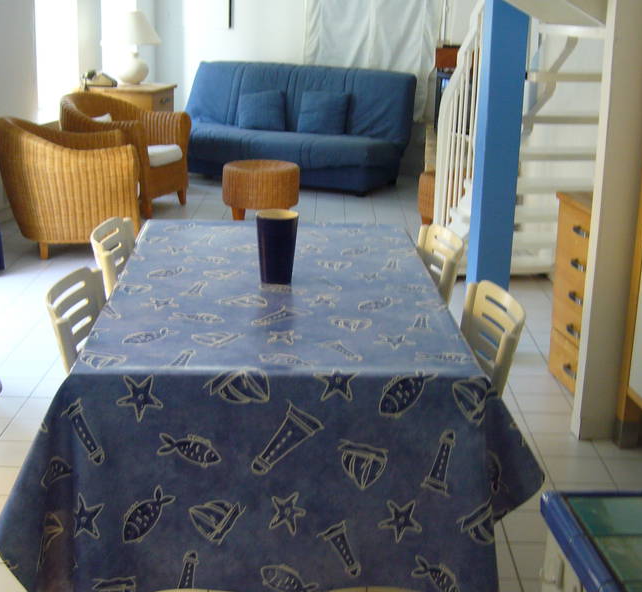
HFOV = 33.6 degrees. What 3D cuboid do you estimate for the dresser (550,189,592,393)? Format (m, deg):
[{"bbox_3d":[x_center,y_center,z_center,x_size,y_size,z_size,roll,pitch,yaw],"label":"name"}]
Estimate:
[{"bbox_3d":[1.173,0.021,4.073,0.420,0.735,0.580,0,16,-6],"label":"dresser"}]

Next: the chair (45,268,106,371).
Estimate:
[{"bbox_3d":[-0.389,0.355,2.645,0.500,0.790,0.460,2,16,3],"label":"chair"}]

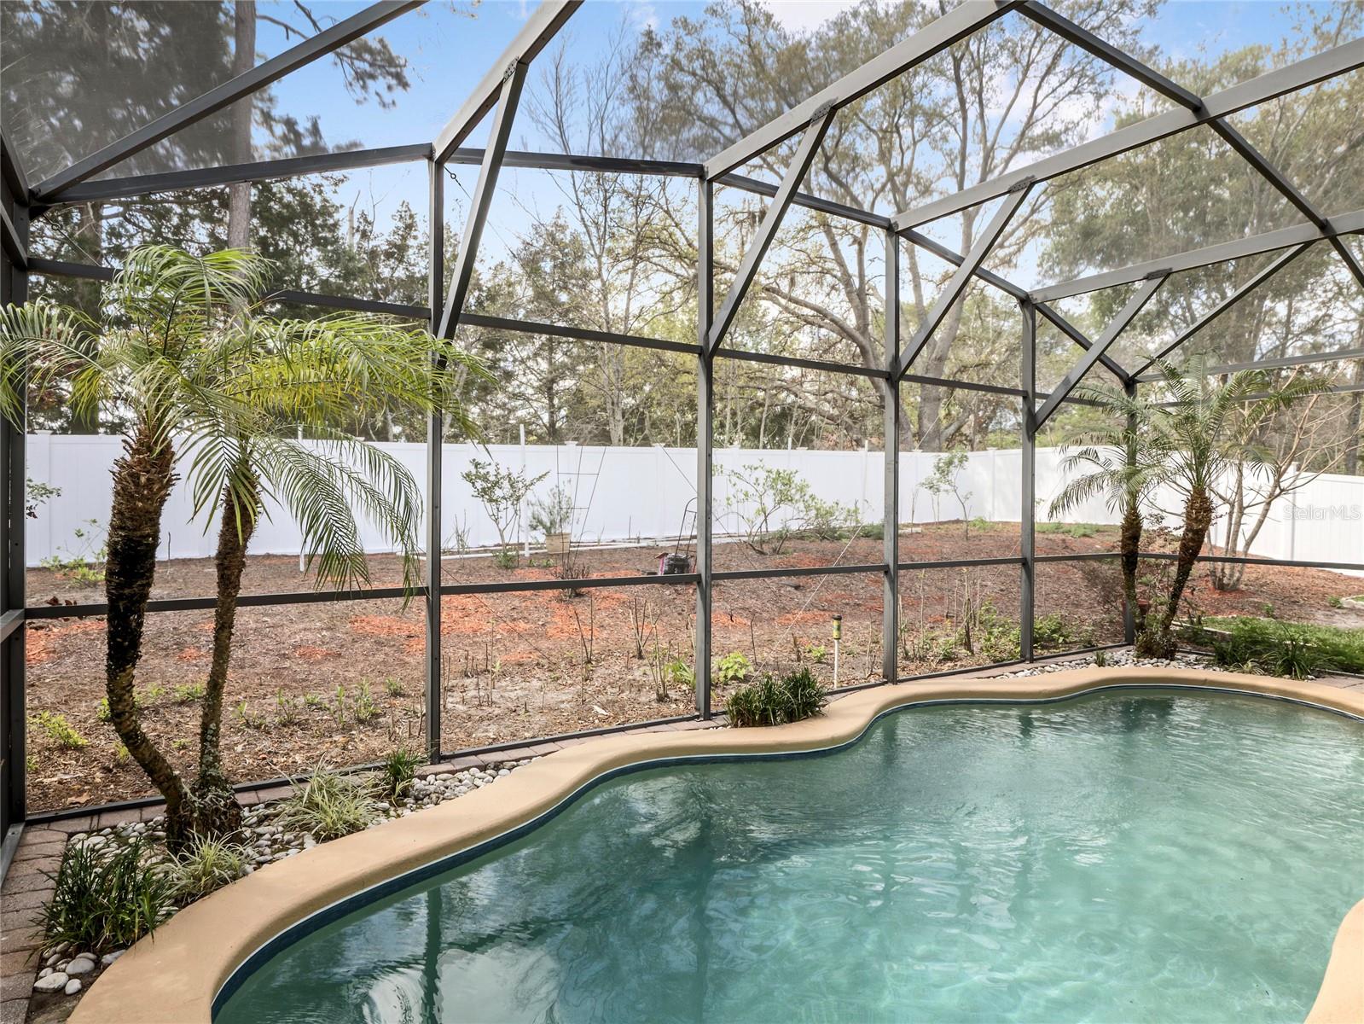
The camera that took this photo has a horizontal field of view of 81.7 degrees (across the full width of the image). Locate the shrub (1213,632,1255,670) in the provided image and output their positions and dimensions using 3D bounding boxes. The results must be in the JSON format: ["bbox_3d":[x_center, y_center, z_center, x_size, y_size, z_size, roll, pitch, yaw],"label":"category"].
[{"bbox_3d":[4.822,1.217,6.900,0.380,0.290,0.360,0,1,-33],"label":"shrub"}]

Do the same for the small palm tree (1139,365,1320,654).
[{"bbox_3d":[5.050,-0.035,7.350,1.450,2.740,1.450,0,0,34],"label":"small palm tree"}]

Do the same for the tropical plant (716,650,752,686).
[{"bbox_3d":[0.405,1.245,6.220,0.280,0.210,0.270,0,0,4],"label":"tropical plant"}]

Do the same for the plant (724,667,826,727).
[{"bbox_3d":[0.615,1.216,5.170,0.700,0.290,0.400,0,1,-33],"label":"plant"}]

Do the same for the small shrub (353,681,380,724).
[{"bbox_3d":[-1.985,1.199,4.970,0.170,0.260,0.170,0,0,0],"label":"small shrub"}]

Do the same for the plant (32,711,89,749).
[{"bbox_3d":[-3.520,1.228,4.460,0.260,0.170,0.260,0,0,-38],"label":"plant"}]

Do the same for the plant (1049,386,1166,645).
[{"bbox_3d":[4.070,0.041,7.500,1.150,2.460,1.150,0,1,-33],"label":"plant"}]

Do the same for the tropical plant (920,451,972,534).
[{"bbox_3d":[5.374,-0.379,16.000,1.050,1.720,1.000,0,0,0],"label":"tropical plant"}]

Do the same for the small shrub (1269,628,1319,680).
[{"bbox_3d":[5.086,1.182,6.550,0.420,0.370,0.420,0,1,-33],"label":"small shrub"}]

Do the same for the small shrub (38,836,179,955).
[{"bbox_3d":[-1.855,1.215,2.530,0.390,0.260,0.380,0,0,-36],"label":"small shrub"}]

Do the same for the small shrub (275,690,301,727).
[{"bbox_3d":[-2.445,1.215,4.890,0.160,0.210,0.160,0,0,-27],"label":"small shrub"}]

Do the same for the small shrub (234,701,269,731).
[{"bbox_3d":[-2.620,1.232,4.790,0.200,0.170,0.180,0,0,-29],"label":"small shrub"}]

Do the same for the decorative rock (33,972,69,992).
[{"bbox_3d":[-1.782,1.327,2.230,0.085,0.036,0.060,0,0,-39],"label":"decorative rock"}]

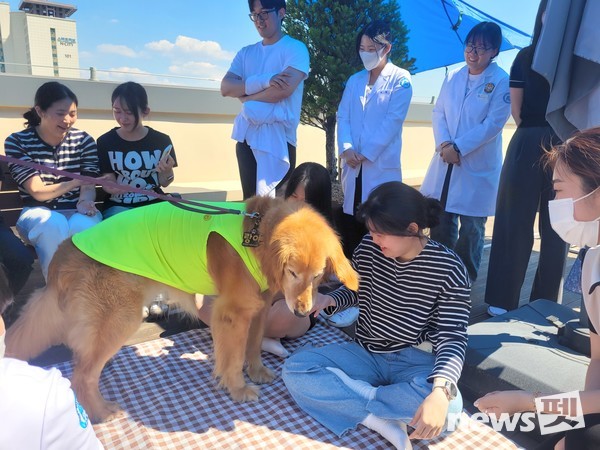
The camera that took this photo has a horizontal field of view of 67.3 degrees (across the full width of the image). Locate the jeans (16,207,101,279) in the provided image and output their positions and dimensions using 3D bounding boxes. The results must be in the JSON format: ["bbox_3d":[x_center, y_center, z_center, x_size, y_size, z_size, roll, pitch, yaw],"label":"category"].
[{"bbox_3d":[-1.216,0.179,2.270,0.400,0.570,0.570,-8,13,-36],"label":"jeans"}]

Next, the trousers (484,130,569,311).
[{"bbox_3d":[1.228,-0.037,2.455,0.410,0.980,0.280,5,12,24],"label":"trousers"}]

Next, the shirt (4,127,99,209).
[{"bbox_3d":[-1.305,-0.287,2.367,0.460,0.450,0.280,-8,13,-36],"label":"shirt"}]

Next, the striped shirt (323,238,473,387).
[{"bbox_3d":[0.373,0.285,1.691,0.510,0.470,0.380,3,11,19],"label":"striped shirt"}]

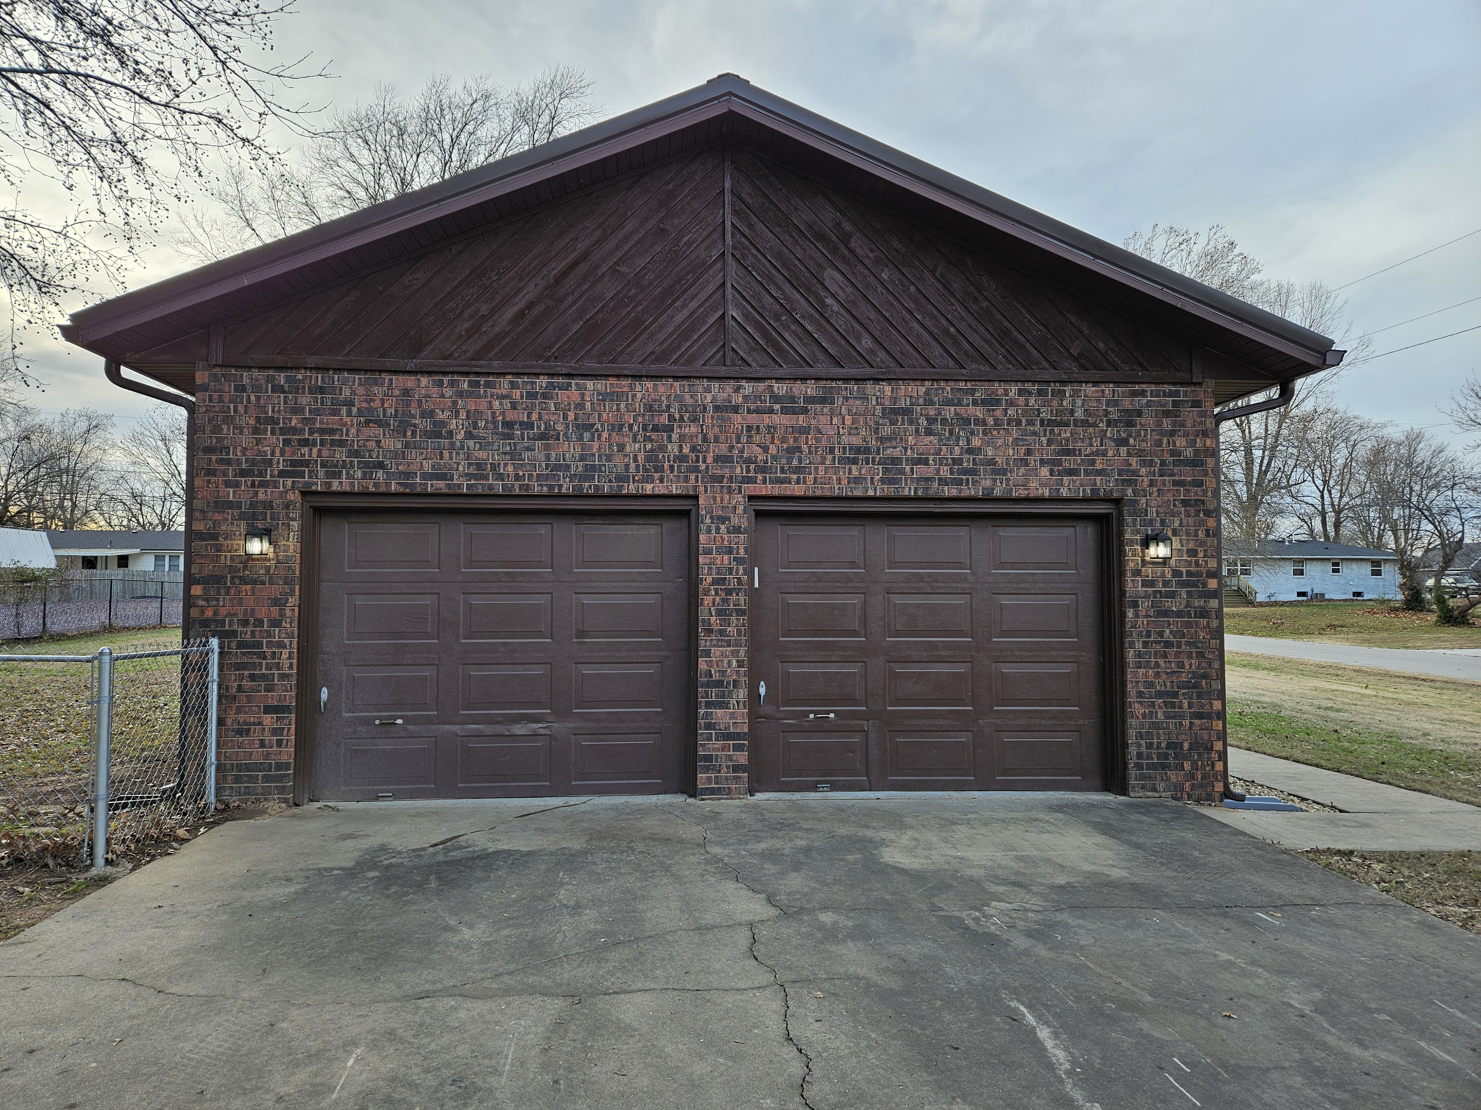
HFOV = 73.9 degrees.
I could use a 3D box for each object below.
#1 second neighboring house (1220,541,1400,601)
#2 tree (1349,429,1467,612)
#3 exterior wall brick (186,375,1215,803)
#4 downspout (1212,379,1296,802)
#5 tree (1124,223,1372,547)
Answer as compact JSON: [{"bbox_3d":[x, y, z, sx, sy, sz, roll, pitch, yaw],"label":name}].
[{"bbox_3d":[42.692,1.288,79.793,16.500,4.898,9.400,0,-3,-7],"label":"second neighboring house"},{"bbox_3d":[39.460,-2.093,58.168,7.200,10.734,6.800,0,-3,-4],"label":"tree"},{"bbox_3d":[-0.120,0.238,7.311,7.539,3.138,0.200,0,-3,-4],"label":"exterior wall brick"},{"bbox_3d":[3.962,0.261,7.608,0.646,3.253,0.090,0,-3,-4],"label":"downspout"},{"bbox_3d":[44.693,-12.776,86.715,21.400,33.661,20.500,0,-3,-4],"label":"tree"}]

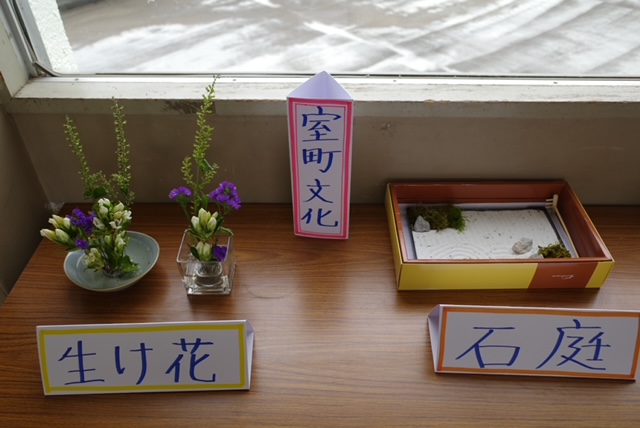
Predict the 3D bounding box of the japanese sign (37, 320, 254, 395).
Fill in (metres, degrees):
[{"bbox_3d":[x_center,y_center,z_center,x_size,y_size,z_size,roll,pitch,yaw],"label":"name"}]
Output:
[{"bbox_3d":[-0.179,0.136,0.521,0.210,0.065,0.075,-1,42,-1],"label":"japanese sign"}]

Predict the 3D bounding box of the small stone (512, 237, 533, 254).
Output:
[{"bbox_3d":[0.260,0.041,0.640,0.025,0.015,0.017,-9,42,-9],"label":"small stone"}]

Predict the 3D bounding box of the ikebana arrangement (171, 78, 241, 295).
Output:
[{"bbox_3d":[-0.128,-0.019,0.545,0.085,0.264,0.078,-1,42,0],"label":"ikebana arrangement"}]

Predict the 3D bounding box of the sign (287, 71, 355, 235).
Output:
[{"bbox_3d":[0.004,-0.068,0.637,0.073,0.210,0.066,3,42,4],"label":"sign"}]

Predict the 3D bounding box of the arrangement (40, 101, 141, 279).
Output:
[{"bbox_3d":[-0.259,-0.017,0.552,0.126,0.236,0.090,-1,42,0],"label":"arrangement"}]

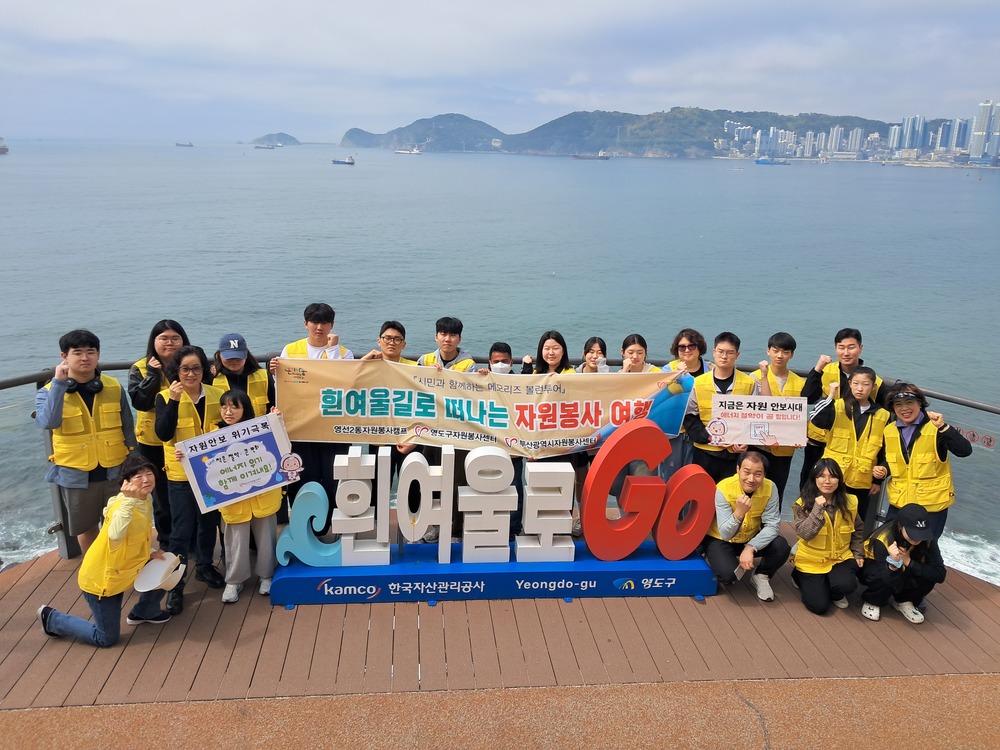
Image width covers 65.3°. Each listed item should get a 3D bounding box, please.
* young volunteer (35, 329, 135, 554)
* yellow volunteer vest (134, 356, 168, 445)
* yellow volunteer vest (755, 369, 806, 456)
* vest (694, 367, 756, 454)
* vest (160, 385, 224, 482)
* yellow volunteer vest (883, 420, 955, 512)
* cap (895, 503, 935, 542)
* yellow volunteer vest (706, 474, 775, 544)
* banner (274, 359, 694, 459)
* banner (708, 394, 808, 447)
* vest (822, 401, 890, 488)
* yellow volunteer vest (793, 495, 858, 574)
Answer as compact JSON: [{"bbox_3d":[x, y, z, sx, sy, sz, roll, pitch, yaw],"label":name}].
[{"bbox_3d":[-2.488,0.547,4.691,0.570,1.690,0.400,-10,19,-31],"label":"young volunteer"},{"bbox_3d":[-2.161,0.180,5.100,0.440,0.560,0.270,-7,18,-24],"label":"yellow volunteer vest"},{"bbox_3d":[1.970,0.246,5.489,0.420,0.600,0.260,6,17,16],"label":"yellow volunteer vest"},{"bbox_3d":[1.561,0.246,5.400,0.440,0.560,0.270,5,17,13],"label":"vest"},{"bbox_3d":[-1.819,0.355,4.660,0.440,0.575,0.280,-9,19,-29],"label":"vest"},{"bbox_3d":[2.755,0.581,5.116,0.430,0.580,0.280,15,22,40],"label":"yellow volunteer vest"},{"bbox_3d":[2.634,0.936,4.950,0.180,0.150,0.260,-1,44,-4],"label":"cap"},{"bbox_3d":[1.646,0.886,5.336,0.440,0.530,0.300,7,29,6],"label":"yellow volunteer vest"},{"bbox_3d":[-0.068,0.269,5.495,2.928,0.680,0.140,2,16,-9],"label":"banner"},{"bbox_3d":[1.683,0.299,5.070,0.630,0.325,0.020,1,2,0],"label":"banner"},{"bbox_3d":[2.361,0.444,5.181,0.410,0.580,0.270,7,18,19],"label":"vest"},{"bbox_3d":[2.138,1.018,5.112,0.420,0.540,0.280,3,21,8],"label":"yellow volunteer vest"}]

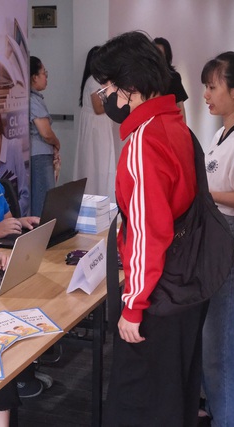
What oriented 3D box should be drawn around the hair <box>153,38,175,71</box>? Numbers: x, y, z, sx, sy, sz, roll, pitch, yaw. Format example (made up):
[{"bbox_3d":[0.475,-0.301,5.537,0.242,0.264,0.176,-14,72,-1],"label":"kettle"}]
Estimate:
[{"bbox_3d":[0.374,-1.324,6.200,0.230,0.300,0.210,-7,14,-31],"label":"hair"}]

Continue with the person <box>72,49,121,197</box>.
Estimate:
[{"bbox_3d":[-0.192,-0.681,6.755,0.420,1.600,0.440,0,12,0],"label":"person"}]

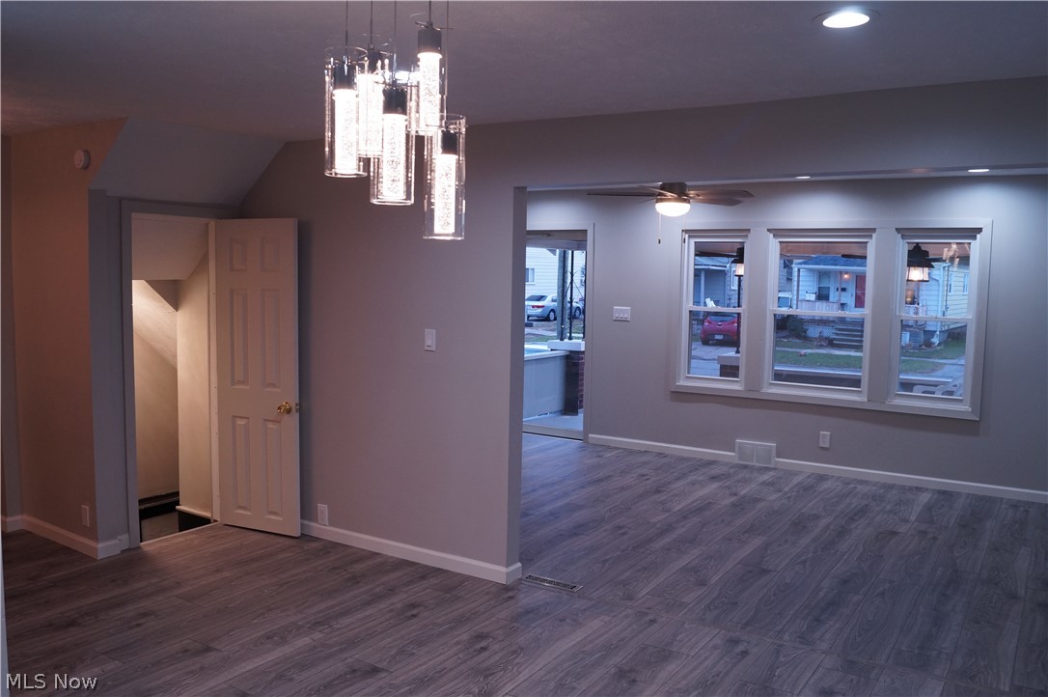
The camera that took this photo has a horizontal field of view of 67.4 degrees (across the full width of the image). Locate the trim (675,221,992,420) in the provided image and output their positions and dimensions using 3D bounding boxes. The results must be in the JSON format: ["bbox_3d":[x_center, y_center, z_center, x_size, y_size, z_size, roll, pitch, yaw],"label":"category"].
[{"bbox_3d":[2.461,-0.289,6.593,2.445,1.513,0.100,4,6,30],"label":"trim"}]

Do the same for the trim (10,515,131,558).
[{"bbox_3d":[-2.701,1.099,4.647,0.904,0.081,0.179,4,6,30],"label":"trim"}]

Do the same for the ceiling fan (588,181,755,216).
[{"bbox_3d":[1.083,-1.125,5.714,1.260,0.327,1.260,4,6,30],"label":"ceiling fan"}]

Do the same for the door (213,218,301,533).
[{"bbox_3d":[-1.622,0.175,4.794,0.589,1.910,0.040,3,6,21],"label":"door"}]

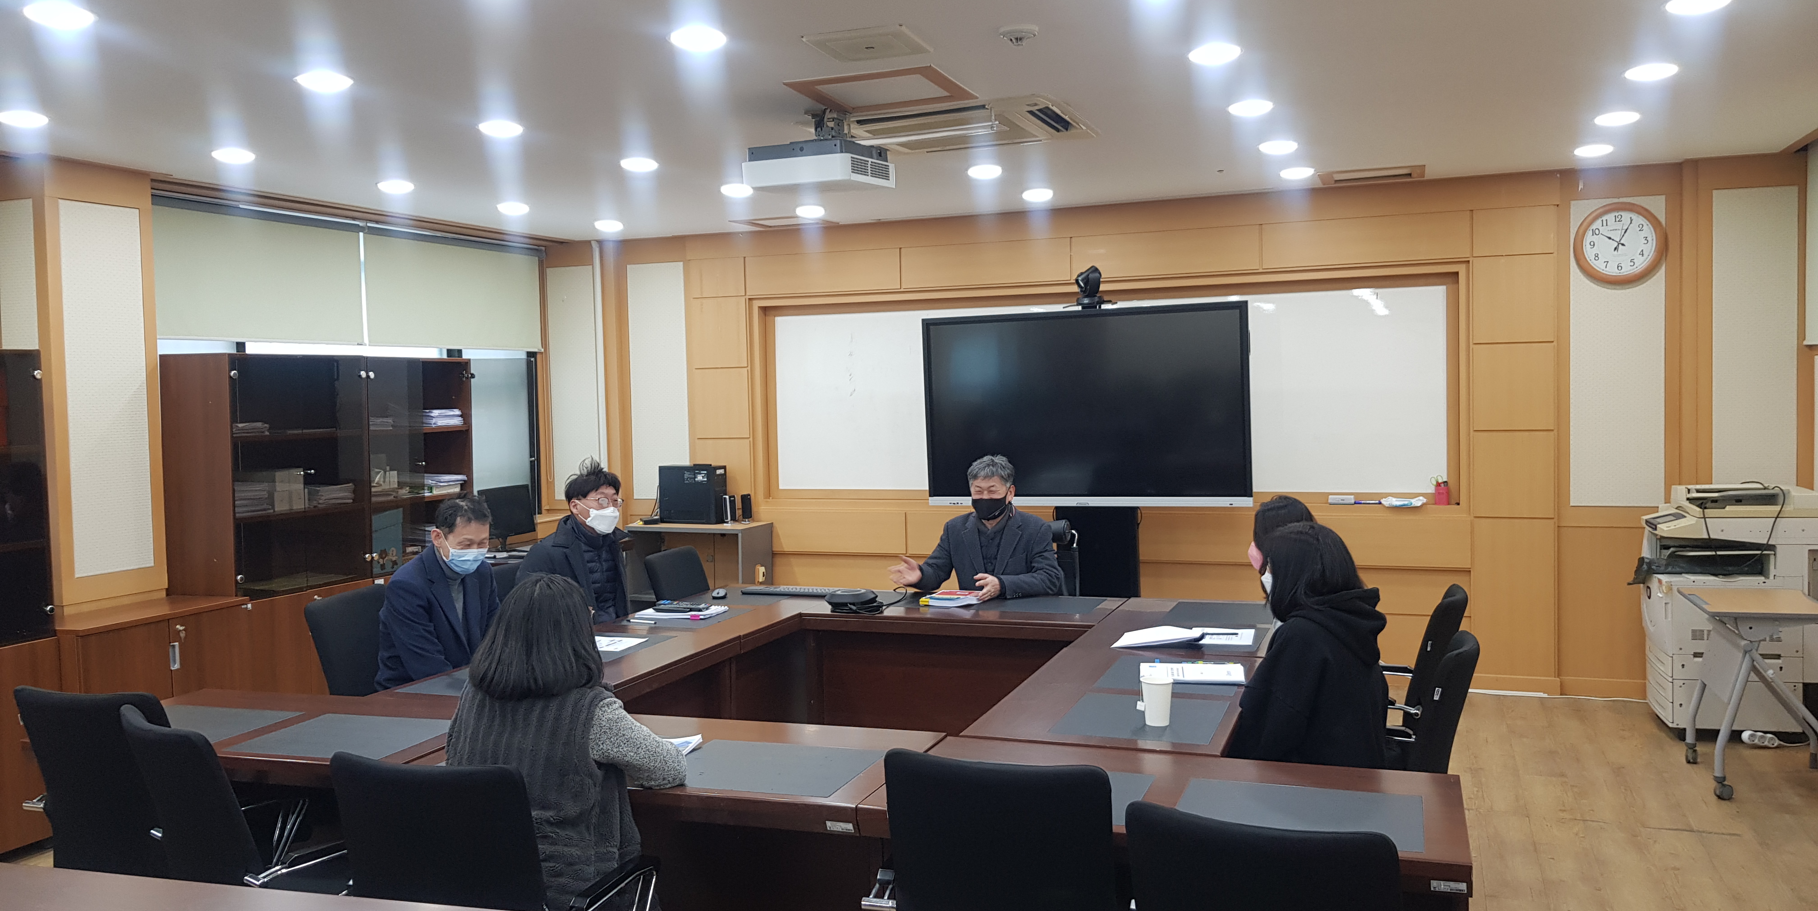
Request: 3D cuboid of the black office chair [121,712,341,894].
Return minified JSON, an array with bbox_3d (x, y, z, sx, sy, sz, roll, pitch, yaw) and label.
[{"bbox_3d":[-1.518,1.047,3.358,0.580,0.910,0.600,1,4,39],"label":"black office chair"}]

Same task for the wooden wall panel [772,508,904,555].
[{"bbox_3d":[-0.460,0.462,8.274,0.934,0.268,0.020,0,3,21],"label":"wooden wall panel"}]

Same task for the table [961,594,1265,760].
[{"bbox_3d":[0.836,1.014,4.418,0.660,0.735,2.250,0,3,21],"label":"table"}]

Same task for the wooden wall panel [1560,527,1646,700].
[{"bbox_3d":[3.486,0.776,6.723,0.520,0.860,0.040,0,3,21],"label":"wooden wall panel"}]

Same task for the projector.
[{"bbox_3d":[-0.313,-1.001,4.770,0.405,0.130,0.380,0,3,21],"label":"projector"}]

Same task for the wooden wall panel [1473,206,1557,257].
[{"bbox_3d":[2.990,-1.100,6.741,0.375,0.243,0.025,0,3,21],"label":"wooden wall panel"}]

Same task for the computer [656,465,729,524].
[{"bbox_3d":[-1.339,0.246,8.518,0.410,0.360,0.175,0,2,20],"label":"computer"}]

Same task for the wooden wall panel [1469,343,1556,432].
[{"bbox_3d":[3.002,-0.347,6.783,0.372,0.438,0.025,0,3,21],"label":"wooden wall panel"}]

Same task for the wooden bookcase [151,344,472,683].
[{"bbox_3d":[-2.898,0.455,6.934,0.400,1.877,1.680,0,2,20],"label":"wooden bookcase"}]

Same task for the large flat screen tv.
[{"bbox_3d":[0.911,-0.243,7.120,1.724,1.018,0.090,0,3,21],"label":"large flat screen tv"}]

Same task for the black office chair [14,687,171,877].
[{"bbox_3d":[-1.921,1.040,3.661,0.600,0.920,0.600,0,2,20],"label":"black office chair"}]

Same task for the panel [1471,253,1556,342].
[{"bbox_3d":[3.036,-0.786,6.856,0.386,0.437,0.020,0,3,21],"label":"panel"}]

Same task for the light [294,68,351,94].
[{"bbox_3d":[-1.772,-1.126,4.134,0.165,0.030,0.165,0,3,21],"label":"light"}]

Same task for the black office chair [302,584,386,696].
[{"bbox_3d":[-1.824,0.974,5.061,0.600,0.940,0.600,-1,2,16],"label":"black office chair"}]

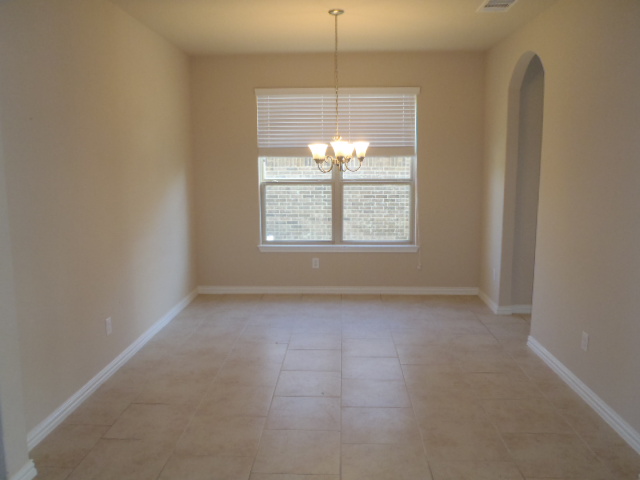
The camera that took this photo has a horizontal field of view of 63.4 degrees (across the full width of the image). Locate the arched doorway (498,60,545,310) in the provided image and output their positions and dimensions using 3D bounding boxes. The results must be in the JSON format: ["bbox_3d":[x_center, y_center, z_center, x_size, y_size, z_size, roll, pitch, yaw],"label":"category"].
[{"bbox_3d":[1.859,-0.385,4.620,0.161,2.462,0.881,0,9,2],"label":"arched doorway"}]

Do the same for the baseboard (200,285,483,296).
[{"bbox_3d":[0.194,0.596,6.074,3.281,0.105,0.021,0,9,2],"label":"baseboard"}]

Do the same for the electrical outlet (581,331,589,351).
[{"bbox_3d":[1.721,0.660,3.373,0.011,0.117,0.073,0,9,2],"label":"electrical outlet"}]

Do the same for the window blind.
[{"bbox_3d":[0.189,-1.313,5.783,1.788,0.752,0.086,0,9,2],"label":"window blind"}]

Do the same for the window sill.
[{"bbox_3d":[0.207,0.102,6.012,1.844,0.075,0.107,0,9,2],"label":"window sill"}]

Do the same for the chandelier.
[{"bbox_3d":[0.139,-1.183,4.190,0.522,1.263,0.522,0,9,2],"label":"chandelier"}]

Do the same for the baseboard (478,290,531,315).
[{"bbox_3d":[1.987,0.655,5.620,0.360,0.105,0.751,0,9,2],"label":"baseboard"}]

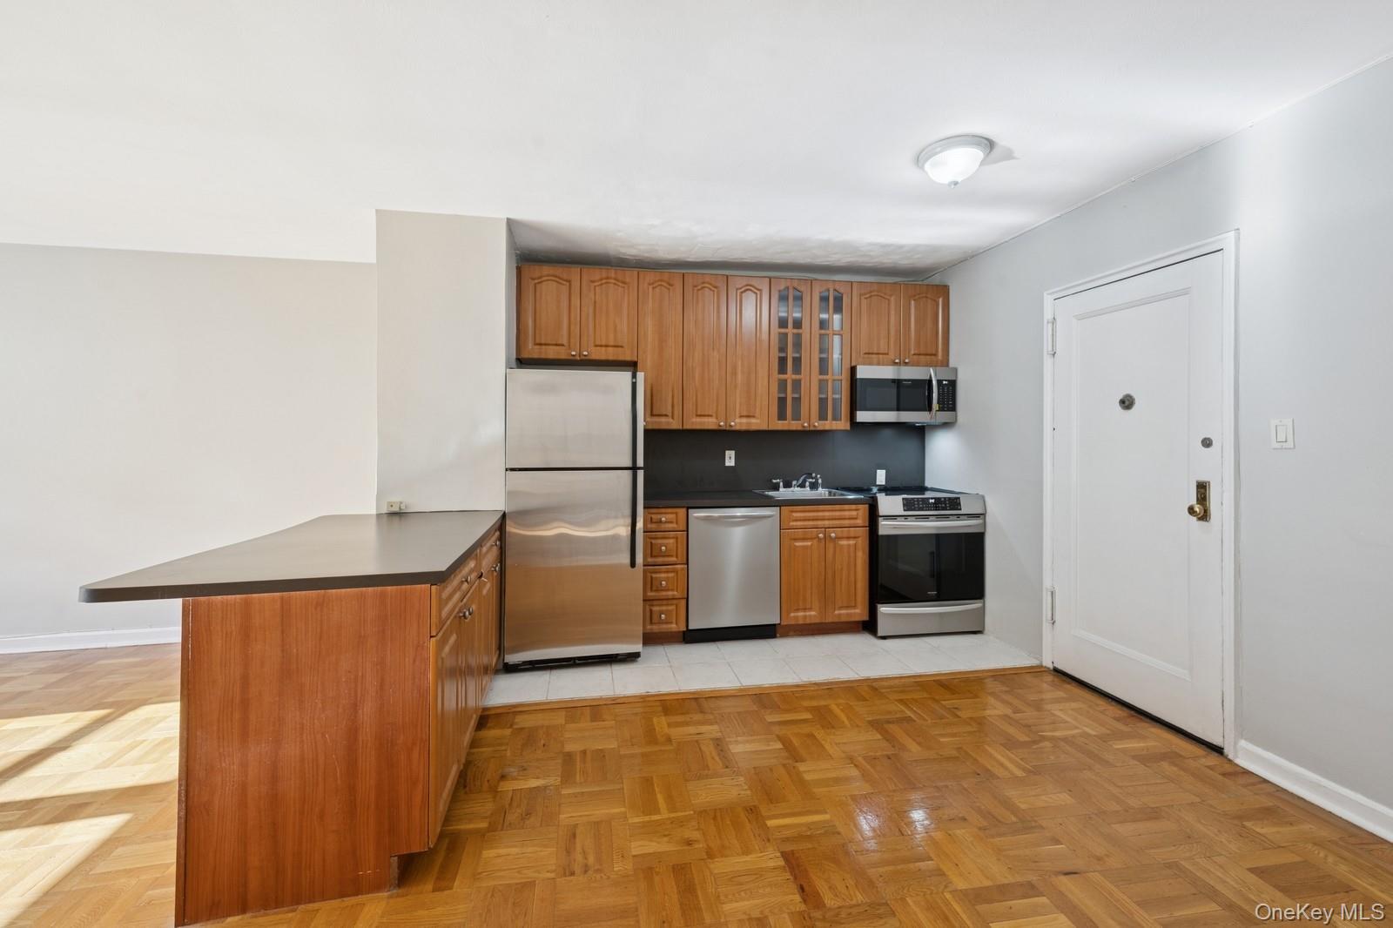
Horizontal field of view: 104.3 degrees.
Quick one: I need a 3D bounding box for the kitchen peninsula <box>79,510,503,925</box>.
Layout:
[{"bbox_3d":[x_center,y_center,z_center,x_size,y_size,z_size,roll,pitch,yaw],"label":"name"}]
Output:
[{"bbox_3d":[-1.304,0.722,2.174,0.860,0.900,1.530,0,1,-13],"label":"kitchen peninsula"}]

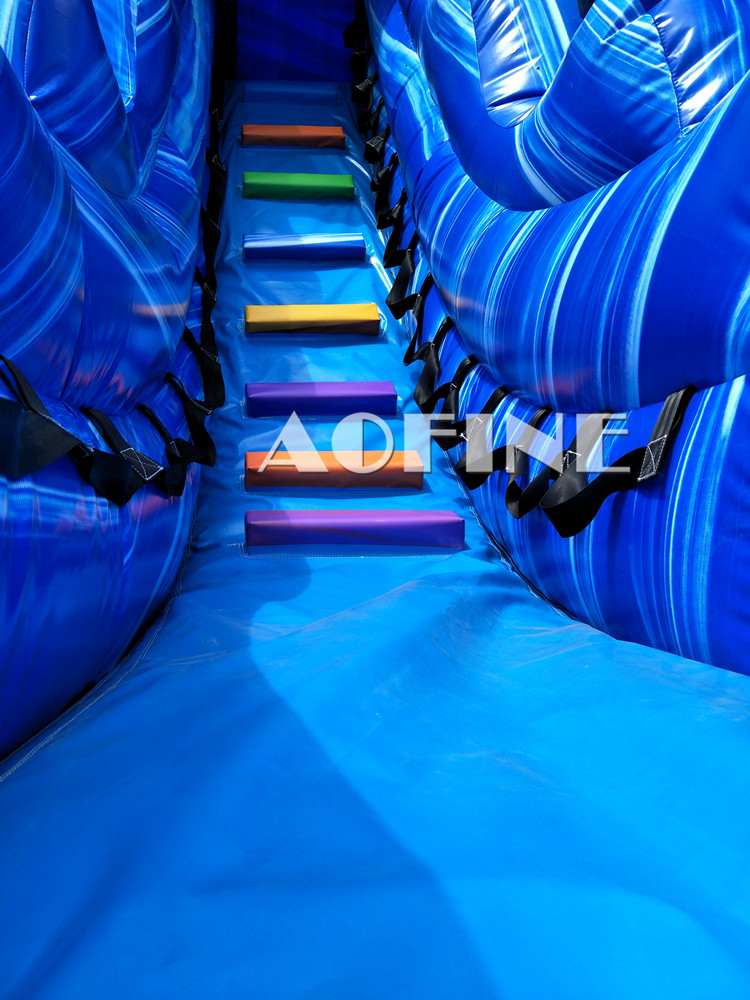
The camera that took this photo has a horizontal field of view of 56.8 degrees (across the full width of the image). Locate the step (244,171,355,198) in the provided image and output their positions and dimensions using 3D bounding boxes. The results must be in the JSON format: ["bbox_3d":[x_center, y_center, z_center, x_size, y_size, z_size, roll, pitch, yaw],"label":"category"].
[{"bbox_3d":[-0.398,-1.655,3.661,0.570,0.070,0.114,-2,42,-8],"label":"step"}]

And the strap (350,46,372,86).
[{"bbox_3d":[-0.079,-2.542,4.047,0.110,0.210,0.160,-2,4,-8],"label":"strap"}]

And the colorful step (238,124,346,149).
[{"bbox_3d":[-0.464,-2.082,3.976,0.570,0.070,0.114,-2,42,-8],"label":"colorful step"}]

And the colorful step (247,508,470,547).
[{"bbox_3d":[-0.052,0.075,1.869,0.570,0.070,0.114,-2,14,-8],"label":"colorful step"}]

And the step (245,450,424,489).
[{"bbox_3d":[-0.130,-0.101,2.289,0.570,0.070,0.114,-2,24,-8],"label":"step"}]

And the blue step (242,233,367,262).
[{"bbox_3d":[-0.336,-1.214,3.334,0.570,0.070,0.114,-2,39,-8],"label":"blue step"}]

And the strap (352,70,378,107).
[{"bbox_3d":[-0.059,-2.317,3.905,0.110,0.210,0.160,-2,4,-8],"label":"strap"}]

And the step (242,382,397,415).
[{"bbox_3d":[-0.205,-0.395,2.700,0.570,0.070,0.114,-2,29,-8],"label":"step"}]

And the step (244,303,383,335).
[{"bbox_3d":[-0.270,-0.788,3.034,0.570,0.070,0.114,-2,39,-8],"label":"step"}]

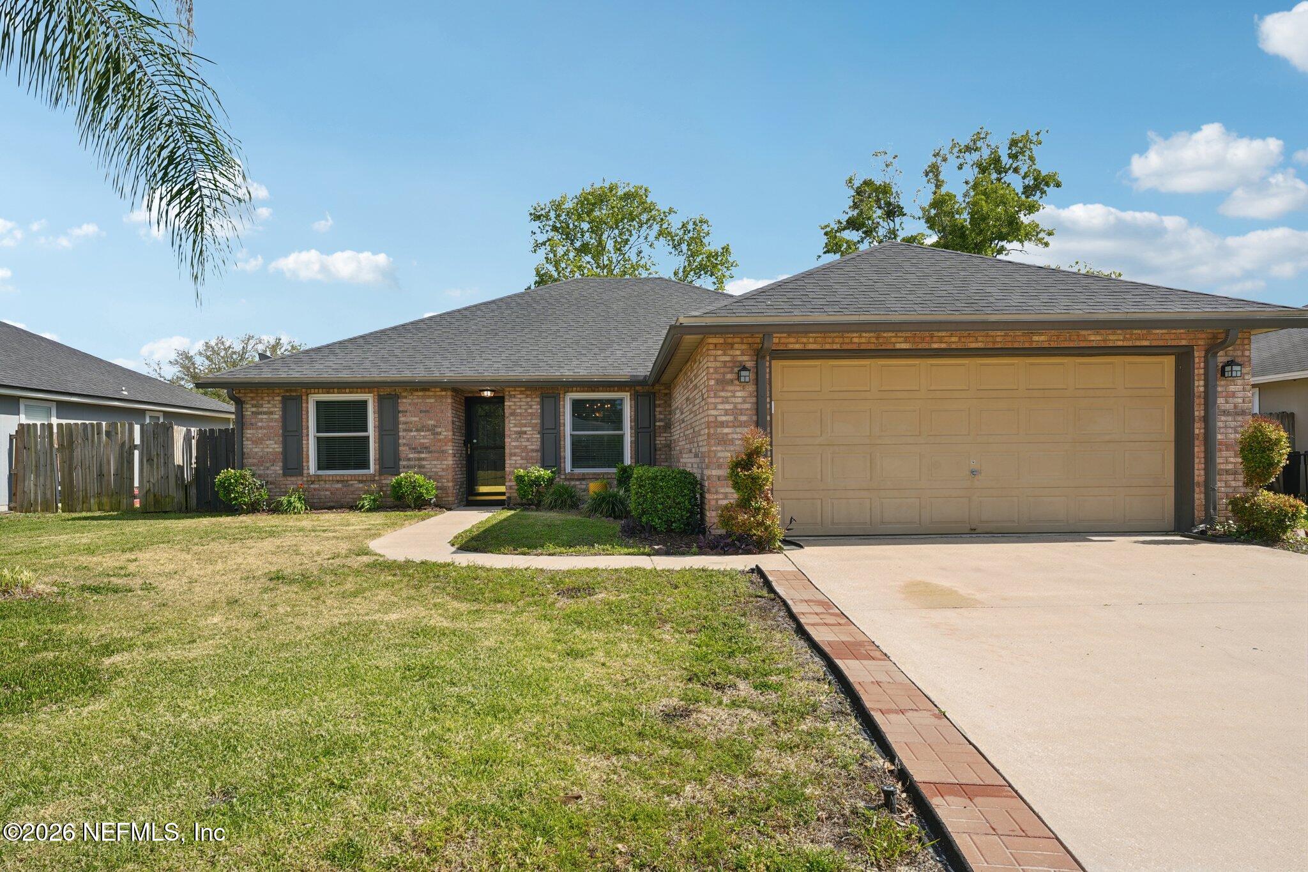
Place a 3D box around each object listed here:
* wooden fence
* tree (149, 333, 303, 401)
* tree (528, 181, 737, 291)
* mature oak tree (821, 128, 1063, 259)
[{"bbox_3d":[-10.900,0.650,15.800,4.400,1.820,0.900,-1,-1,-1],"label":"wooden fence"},{"bbox_3d":[-27.200,-2.200,50.000,11.500,9.200,11.000,-1,-1,0],"label":"tree"},{"bbox_3d":[-0.950,-4.700,33.000,9.400,12.600,9.000,-1,-1,0],"label":"tree"},{"bbox_3d":[12.200,-5.600,32.000,10.800,14.300,10.000,-1,-1,0],"label":"mature oak tree"}]

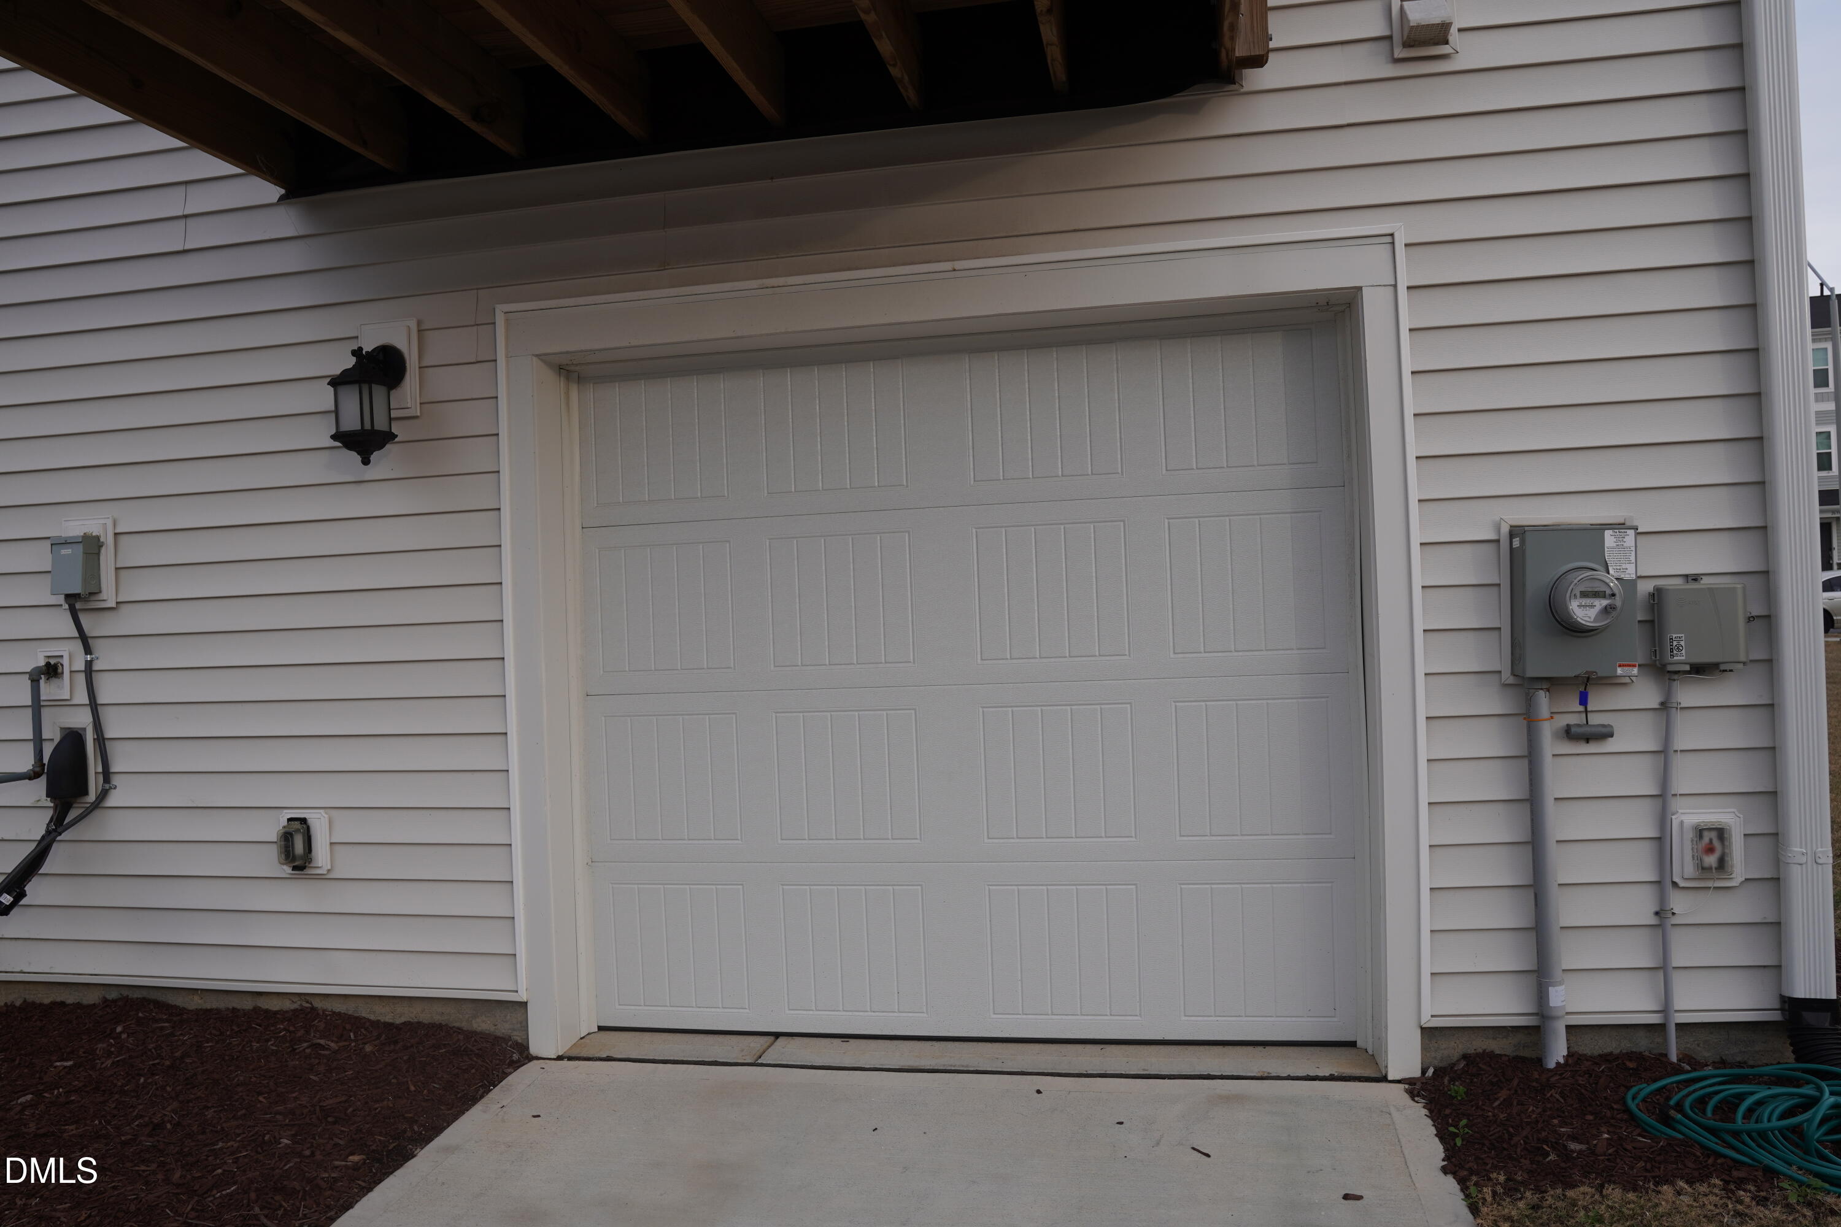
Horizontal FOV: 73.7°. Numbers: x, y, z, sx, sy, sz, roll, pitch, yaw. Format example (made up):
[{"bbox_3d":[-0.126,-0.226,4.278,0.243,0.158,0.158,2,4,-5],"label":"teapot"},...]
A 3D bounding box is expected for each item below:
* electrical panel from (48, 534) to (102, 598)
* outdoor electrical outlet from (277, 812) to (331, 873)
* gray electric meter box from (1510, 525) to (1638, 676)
[{"bbox_3d":[-2.757,-0.153,4.009,0.116,0.187,0.070,-2,0,10],"label":"electrical panel"},{"bbox_3d":[-1.979,0.734,3.886,0.172,0.204,0.095,-2,0,10],"label":"outdoor electrical outlet"},{"bbox_3d":[1.692,-0.030,3.154,0.269,0.392,0.230,-2,0,10],"label":"gray electric meter box"}]

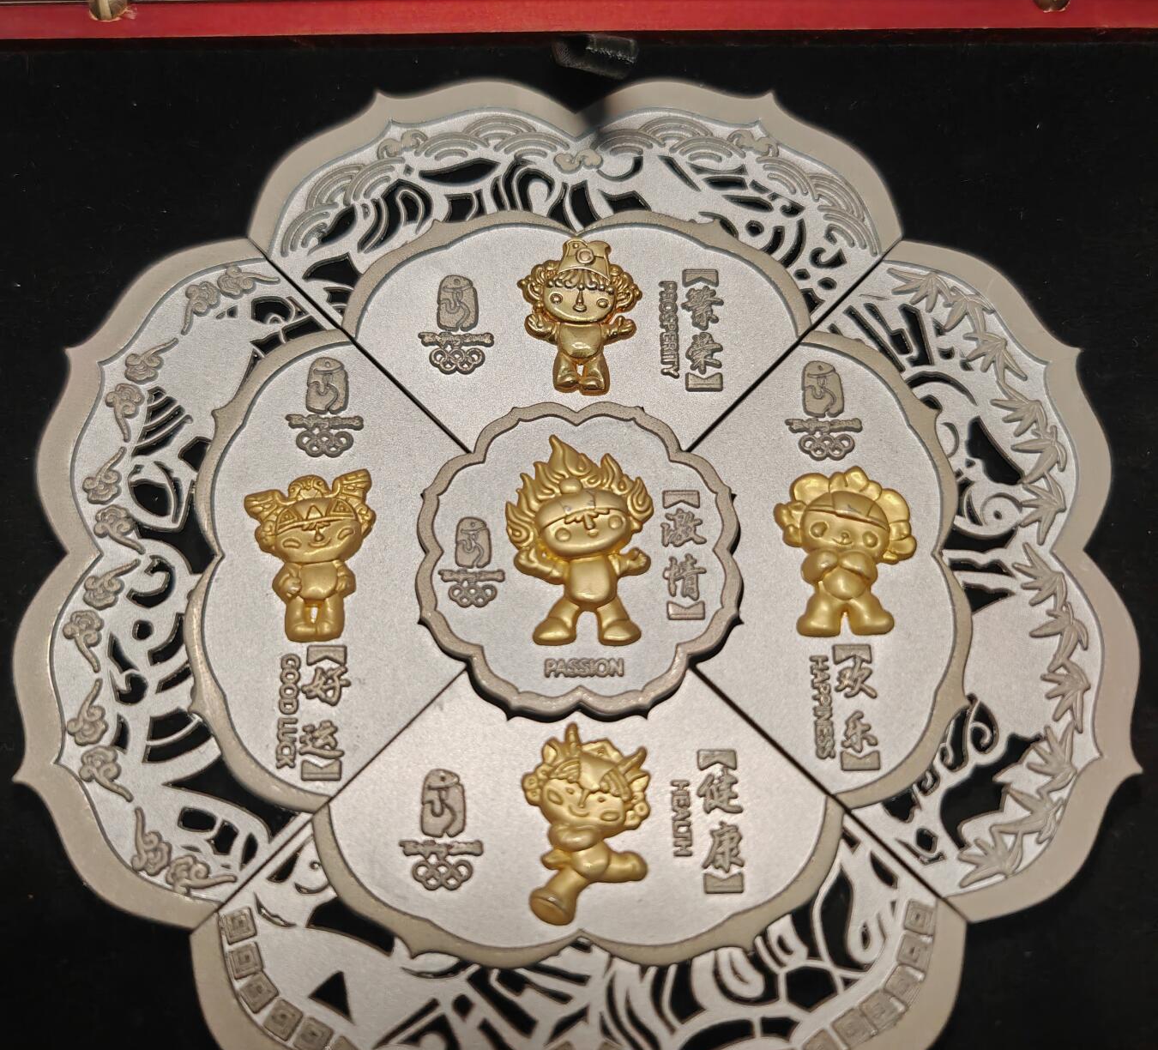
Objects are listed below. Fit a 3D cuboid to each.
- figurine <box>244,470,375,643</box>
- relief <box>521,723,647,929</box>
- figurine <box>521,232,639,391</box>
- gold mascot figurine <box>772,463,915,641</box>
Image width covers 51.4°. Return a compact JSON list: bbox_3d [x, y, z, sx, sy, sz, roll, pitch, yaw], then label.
[{"bbox_3d":[-0.046,0.005,0.207,0.021,0.004,0.031,0,74,-1],"label":"figurine"},{"bbox_3d":[0.001,0.048,0.195,0.020,0.004,0.032,0,74,-1],"label":"relief"},{"bbox_3d":[0.000,-0.039,0.221,0.022,0.004,0.032,0,74,-1],"label":"figurine"},{"bbox_3d":[0.046,0.004,0.209,0.022,0.004,0.031,0,74,-1],"label":"gold mascot figurine"}]

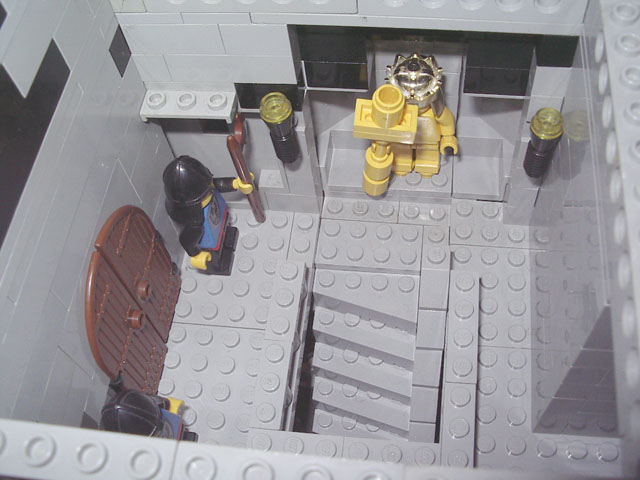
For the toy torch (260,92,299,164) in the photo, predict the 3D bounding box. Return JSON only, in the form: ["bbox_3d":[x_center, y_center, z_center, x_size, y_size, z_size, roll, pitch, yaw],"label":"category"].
[{"bbox_3d":[-0.010,-0.028,0.177,0.008,0.021,0.008,3,60,8],"label":"toy torch"}]

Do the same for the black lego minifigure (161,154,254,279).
[{"bbox_3d":[-0.029,-0.006,0.197,0.022,0.041,0.024,3,60,8],"label":"black lego minifigure"}]

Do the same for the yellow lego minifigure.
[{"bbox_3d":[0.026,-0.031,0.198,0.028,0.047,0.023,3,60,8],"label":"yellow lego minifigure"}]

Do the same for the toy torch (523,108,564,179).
[{"bbox_3d":[0.053,-0.023,0.169,0.008,0.021,0.008,3,60,8],"label":"toy torch"}]

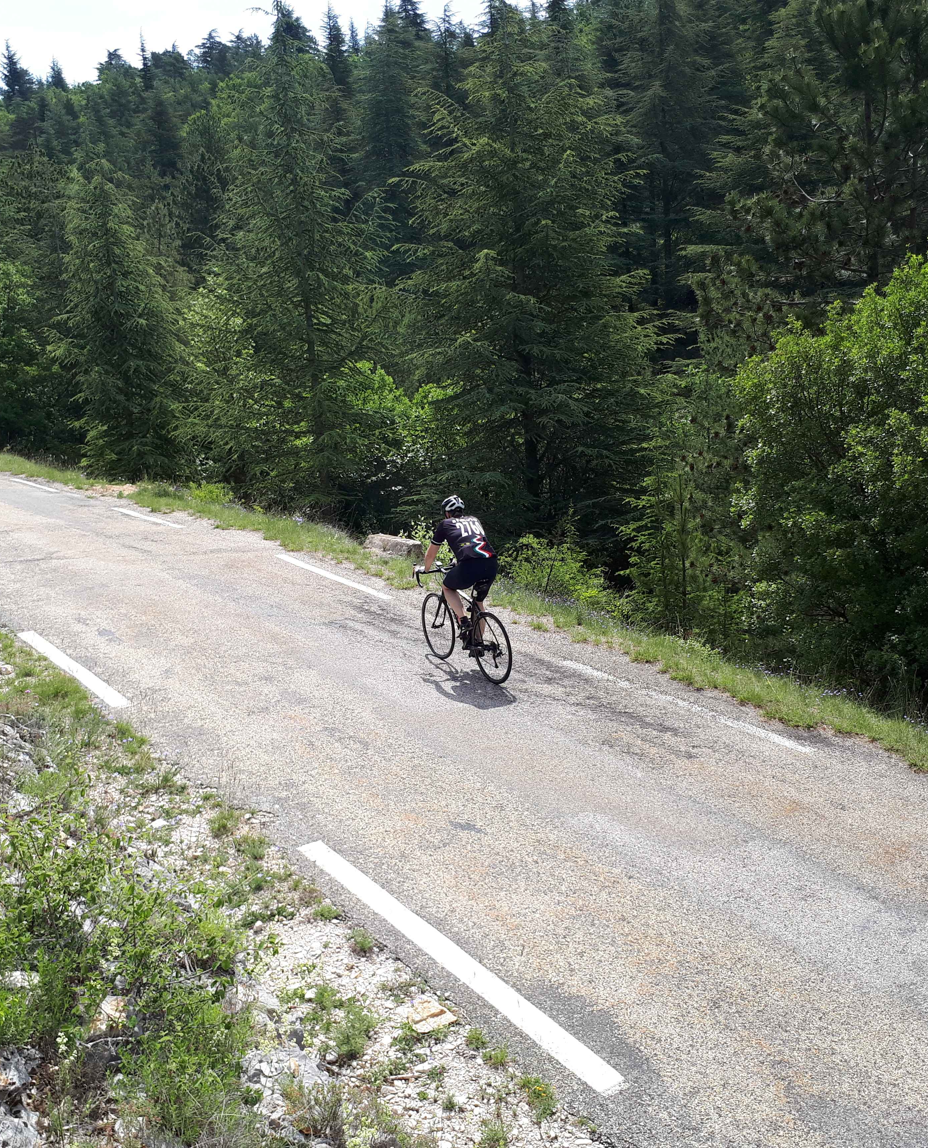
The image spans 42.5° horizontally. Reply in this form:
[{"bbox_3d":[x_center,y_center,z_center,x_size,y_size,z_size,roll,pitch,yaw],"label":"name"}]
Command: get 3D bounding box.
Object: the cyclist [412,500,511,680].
[{"bbox_3d":[-0.028,0.111,11.494,0.480,1.670,1.680,-10,13,-30],"label":"cyclist"}]

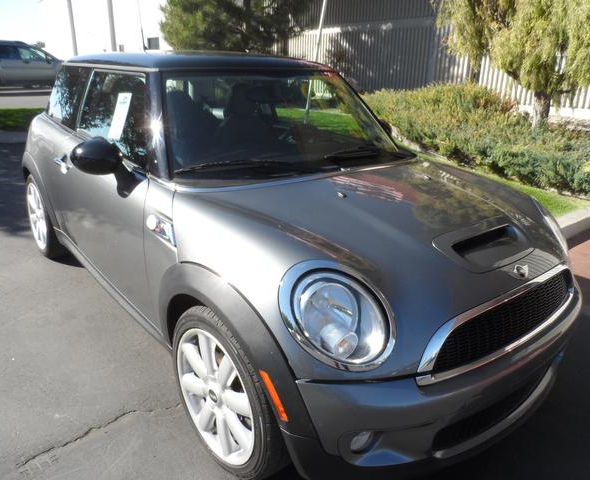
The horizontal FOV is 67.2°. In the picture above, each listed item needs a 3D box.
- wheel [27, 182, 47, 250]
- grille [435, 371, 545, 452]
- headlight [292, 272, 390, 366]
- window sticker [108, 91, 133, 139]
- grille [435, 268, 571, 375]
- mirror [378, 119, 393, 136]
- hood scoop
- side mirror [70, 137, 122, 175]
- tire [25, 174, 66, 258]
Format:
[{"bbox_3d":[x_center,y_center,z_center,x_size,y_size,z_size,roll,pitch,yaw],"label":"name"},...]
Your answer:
[{"bbox_3d":[-1.811,-0.182,3.276,0.180,0.475,0.475,-13,26,-39],"label":"wheel"},{"bbox_3d":[0.779,0.564,1.608,0.850,0.130,0.110,-13,26,-39],"label":"grille"},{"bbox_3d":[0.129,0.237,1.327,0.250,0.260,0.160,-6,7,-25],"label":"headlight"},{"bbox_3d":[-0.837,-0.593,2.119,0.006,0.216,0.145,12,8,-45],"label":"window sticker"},{"bbox_3d":[0.787,0.240,1.507,0.990,0.180,0.110,-13,26,-39],"label":"grille"},{"bbox_3d":[0.552,-0.707,2.883,0.220,0.155,0.140,-13,26,-39],"label":"mirror"},{"bbox_3d":[0.678,-0.002,1.567,0.470,0.095,0.205,-13,36,-39],"label":"hood scoop"},{"bbox_3d":[-0.798,-0.343,1.821,0.225,0.155,0.140,-13,26,-39],"label":"side mirror"},{"bbox_3d":[-1.800,-0.184,3.285,0.205,0.625,0.625,-13,26,-39],"label":"tire"}]

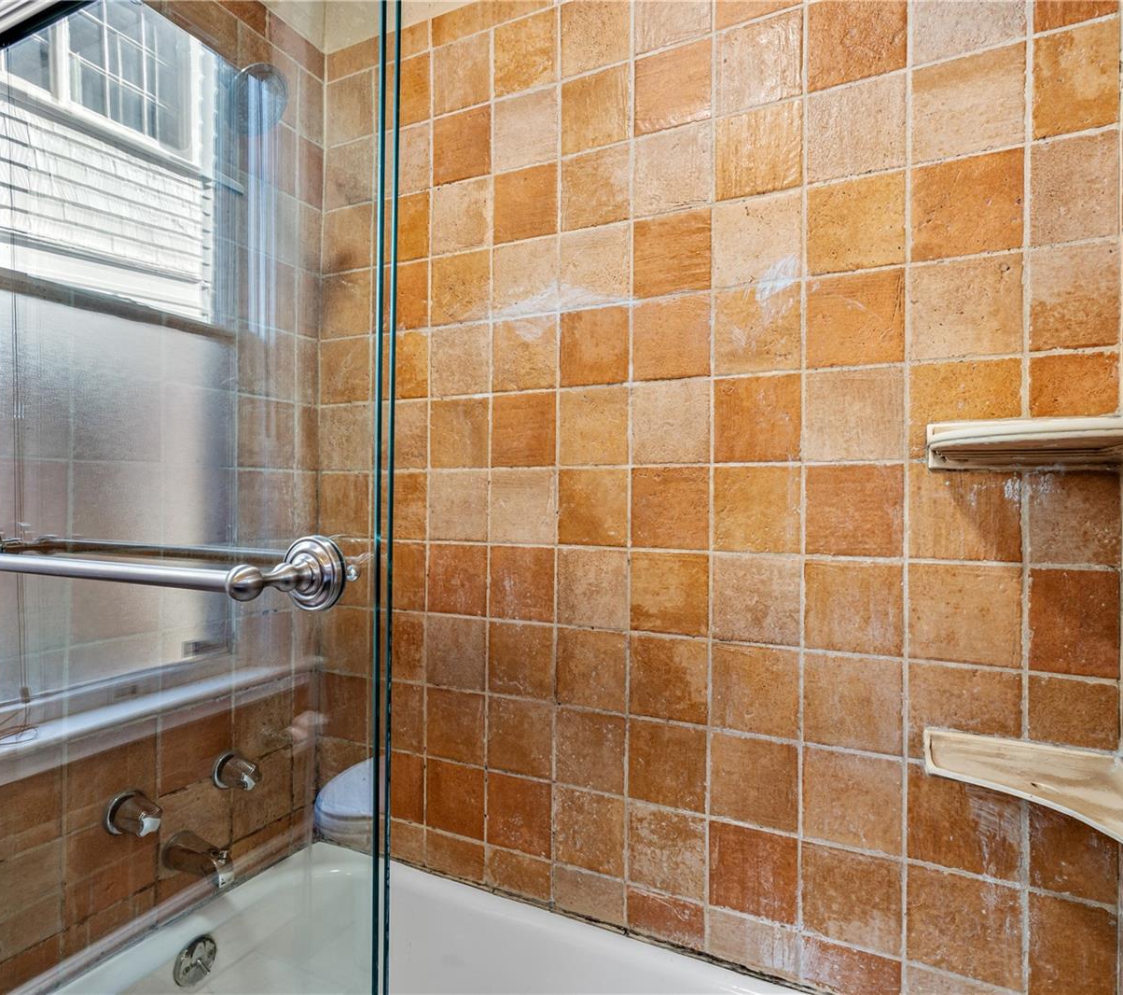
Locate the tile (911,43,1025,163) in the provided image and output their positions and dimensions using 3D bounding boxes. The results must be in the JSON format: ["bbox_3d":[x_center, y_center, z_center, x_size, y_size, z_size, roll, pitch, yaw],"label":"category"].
[{"bbox_3d":[0.609,-0.587,0.999,0.145,0.145,0.012,0,-1,26],"label":"tile"}]

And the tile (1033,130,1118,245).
[{"bbox_3d":[0.725,-0.434,0.939,0.098,0.144,0.012,0,-1,26],"label":"tile"}]

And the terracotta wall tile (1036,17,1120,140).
[{"bbox_3d":[0.728,-0.586,0.941,0.100,0.143,0.012,0,0,26],"label":"terracotta wall tile"}]

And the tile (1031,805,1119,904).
[{"bbox_3d":[0.717,0.483,0.933,0.103,0.147,0.011,0,0,26],"label":"tile"}]

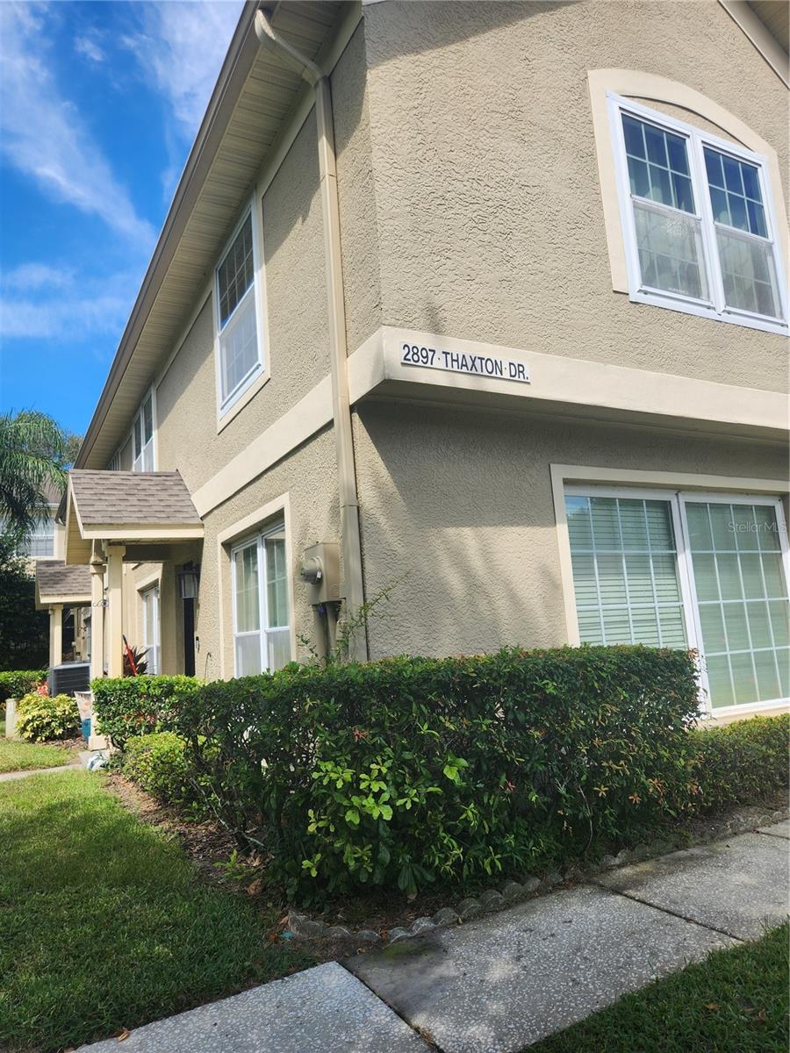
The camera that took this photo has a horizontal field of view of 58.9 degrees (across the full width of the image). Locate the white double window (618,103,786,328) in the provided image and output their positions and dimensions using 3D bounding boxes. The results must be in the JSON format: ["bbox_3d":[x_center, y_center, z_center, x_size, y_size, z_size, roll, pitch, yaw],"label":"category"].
[{"bbox_3d":[2.575,-2.523,5.792,1.930,1.630,0.100,1,-9,-29],"label":"white double window"}]

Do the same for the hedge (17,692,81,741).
[{"bbox_3d":[-5.068,2.777,10.291,0.880,0.670,0.780,1,-9,-29],"label":"hedge"}]

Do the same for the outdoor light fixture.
[{"bbox_3d":[-2.302,0.647,7.809,0.250,0.400,0.200,1,-9,-29],"label":"outdoor light fixture"}]

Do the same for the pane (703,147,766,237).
[{"bbox_3d":[2.967,-2.892,6.076,0.750,0.700,0.050,1,-9,-29],"label":"pane"}]

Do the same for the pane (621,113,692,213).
[{"bbox_3d":[2.123,-2.885,5.607,0.750,0.700,0.050,1,-9,-29],"label":"pane"}]

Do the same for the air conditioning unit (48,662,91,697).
[{"bbox_3d":[-6.541,3.270,14.189,0.750,0.820,0.750,2,-10,-36],"label":"air conditioning unit"}]

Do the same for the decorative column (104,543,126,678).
[{"bbox_3d":[-2.887,1.327,7.235,0.200,2.280,0.200,1,-9,-29],"label":"decorative column"}]

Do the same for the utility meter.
[{"bbox_3d":[-0.518,0.317,4.598,0.215,0.380,0.300,1,-9,-29],"label":"utility meter"}]

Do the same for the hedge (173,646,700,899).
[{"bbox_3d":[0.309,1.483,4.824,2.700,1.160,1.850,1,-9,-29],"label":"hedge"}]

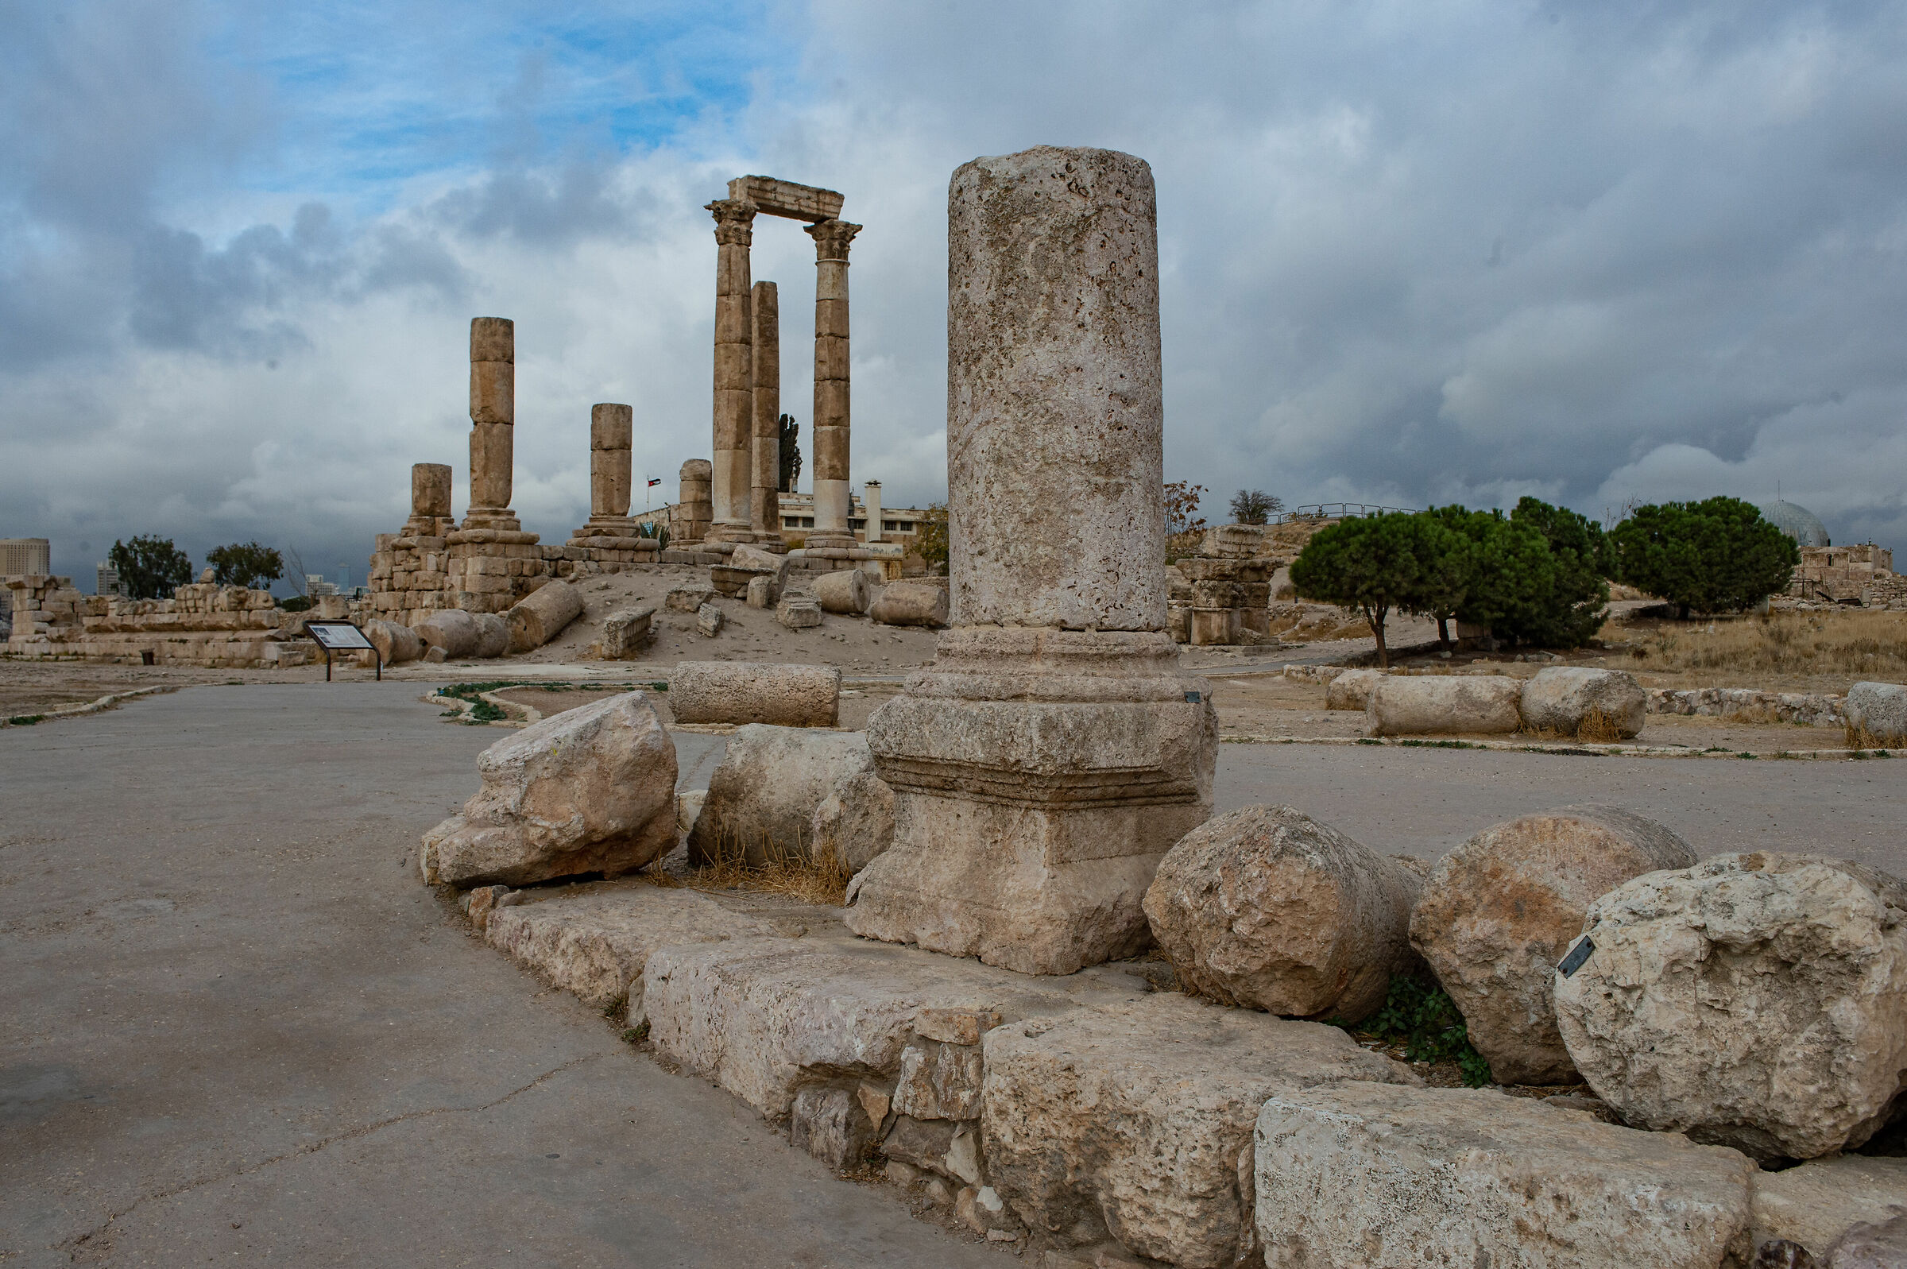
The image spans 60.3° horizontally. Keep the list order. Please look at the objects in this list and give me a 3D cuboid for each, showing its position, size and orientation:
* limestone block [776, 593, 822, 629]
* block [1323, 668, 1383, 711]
[{"bbox_3d":[-3.691,-0.587,39.496,0.950,0.800,0.750,0,1,-23],"label":"limestone block"},{"bbox_3d":[7.298,0.982,29.596,1.200,0.750,0.800,0,1,-6],"label":"block"}]

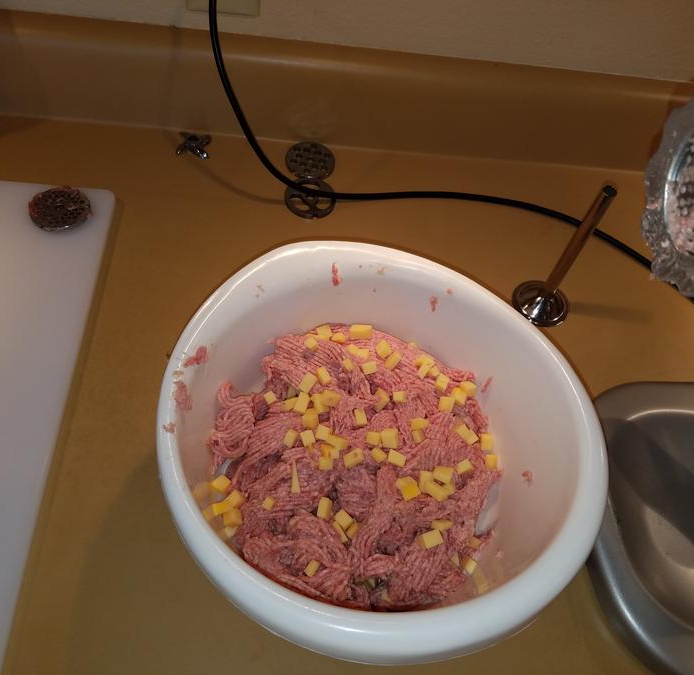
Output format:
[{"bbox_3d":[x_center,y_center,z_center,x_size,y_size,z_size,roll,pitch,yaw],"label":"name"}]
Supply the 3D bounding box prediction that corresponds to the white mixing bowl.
[{"bbox_3d":[0.019,0.089,0.530,0.302,0.147,0.318,2,60,-4],"label":"white mixing bowl"}]

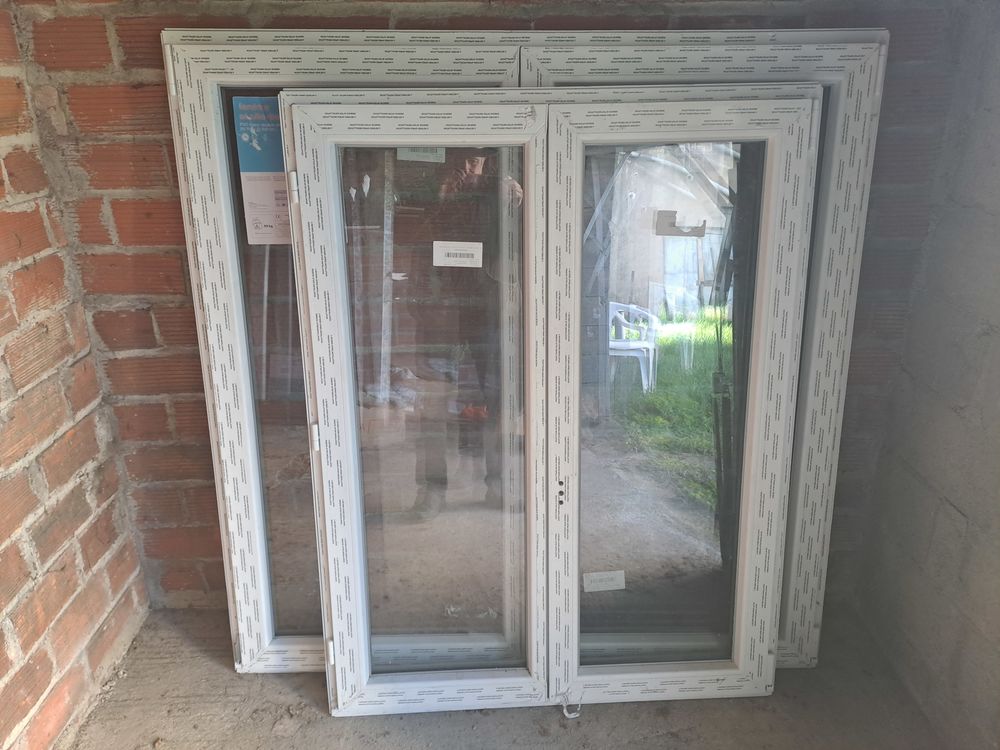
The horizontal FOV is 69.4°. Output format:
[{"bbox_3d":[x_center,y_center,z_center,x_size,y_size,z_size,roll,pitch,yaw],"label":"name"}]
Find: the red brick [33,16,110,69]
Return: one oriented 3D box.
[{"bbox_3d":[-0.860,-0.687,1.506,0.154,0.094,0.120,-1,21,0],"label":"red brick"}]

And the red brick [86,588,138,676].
[{"bbox_3d":[-1.009,0.623,1.773,0.120,0.078,0.227,-1,22,0],"label":"red brick"}]

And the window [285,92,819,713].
[{"bbox_3d":[0.111,0.106,1.496,1.000,1.300,0.085,-2,13,-2],"label":"window"}]

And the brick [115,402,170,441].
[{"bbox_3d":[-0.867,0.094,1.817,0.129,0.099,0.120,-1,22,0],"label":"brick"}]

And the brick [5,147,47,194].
[{"bbox_3d":[-1.010,-0.406,1.447,0.120,0.079,0.130,-1,22,-1],"label":"brick"}]

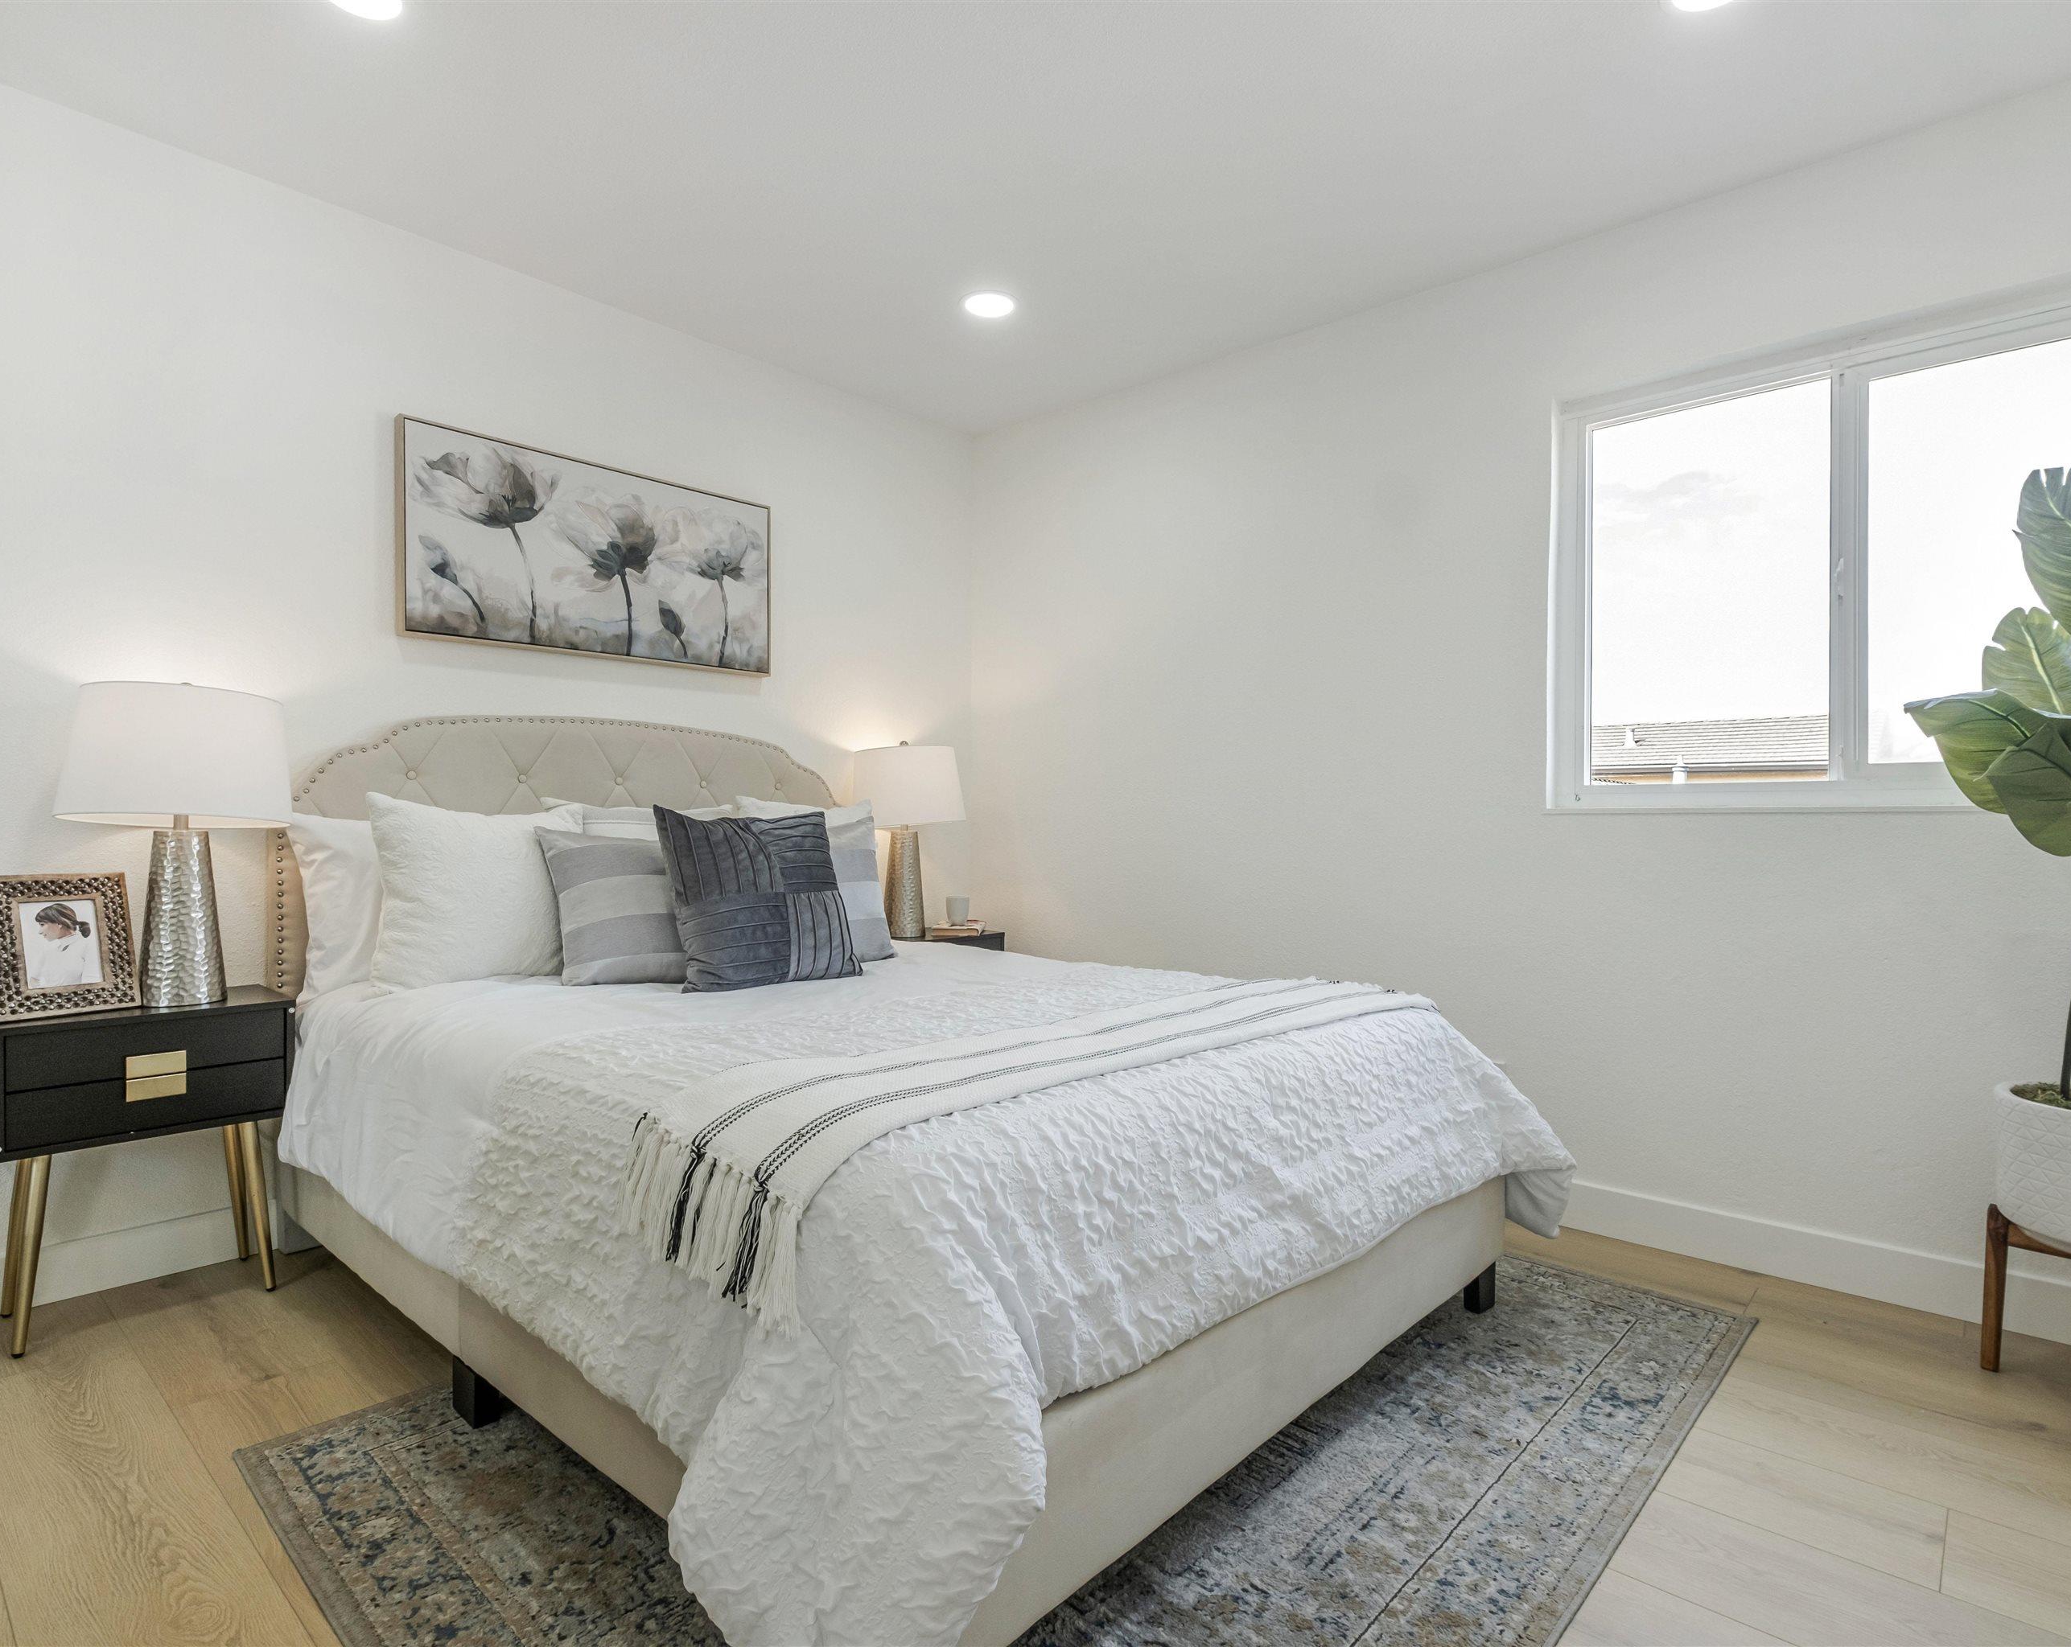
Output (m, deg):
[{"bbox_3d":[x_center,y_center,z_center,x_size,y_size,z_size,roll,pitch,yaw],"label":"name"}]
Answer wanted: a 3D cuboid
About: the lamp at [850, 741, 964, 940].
[{"bbox_3d":[-0.447,0.062,3.474,0.379,0.669,0.379,0,0,0],"label":"lamp"}]

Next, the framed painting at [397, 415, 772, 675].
[{"bbox_3d":[-1.215,-0.735,2.922,1.018,0.538,0.035,0,0,-44],"label":"framed painting"}]

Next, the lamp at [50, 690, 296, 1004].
[{"bbox_3d":[-1.788,0.040,2.156,0.374,0.671,0.374,0,0,42],"label":"lamp"}]

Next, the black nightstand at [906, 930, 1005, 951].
[{"bbox_3d":[-0.368,0.688,3.512,0.461,0.616,0.288,0,0,-44],"label":"black nightstand"}]

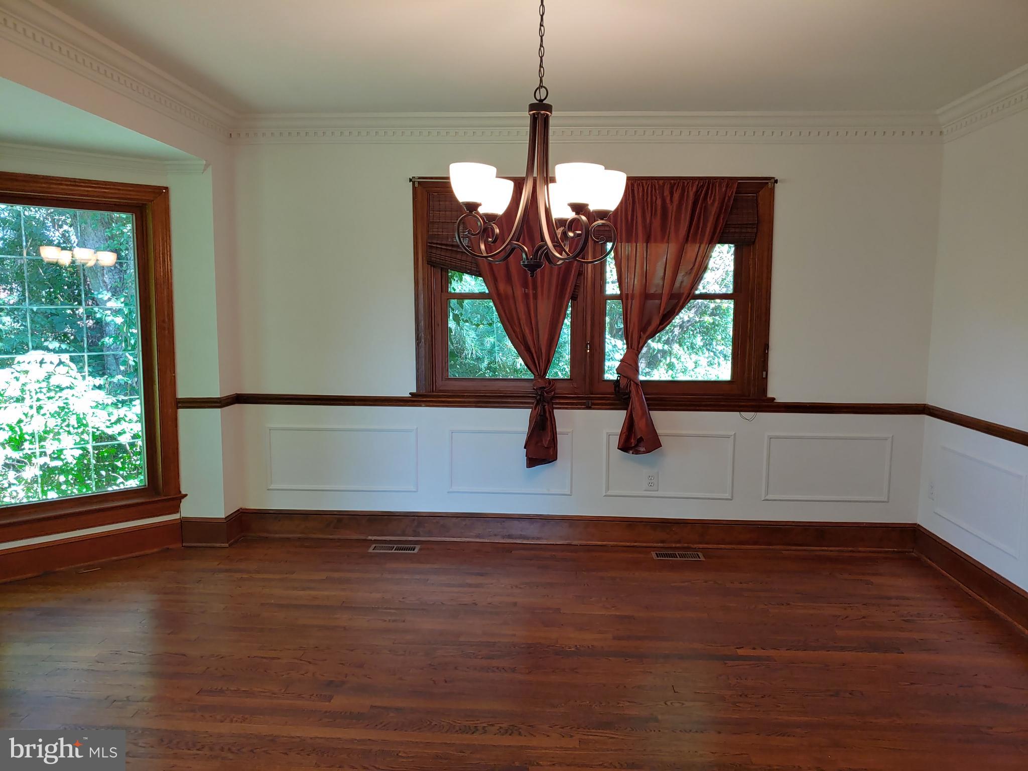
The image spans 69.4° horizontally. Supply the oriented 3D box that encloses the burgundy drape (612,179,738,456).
[{"bbox_3d":[0.879,-0.368,4.152,0.673,1.548,0.140,1,7,3],"label":"burgundy drape"}]

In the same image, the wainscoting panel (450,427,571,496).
[{"bbox_3d":[-0.024,0.453,4.374,0.730,0.383,0.025,1,7,3],"label":"wainscoting panel"}]

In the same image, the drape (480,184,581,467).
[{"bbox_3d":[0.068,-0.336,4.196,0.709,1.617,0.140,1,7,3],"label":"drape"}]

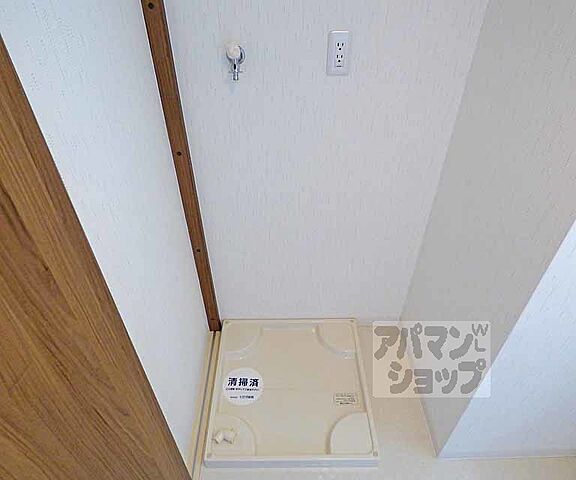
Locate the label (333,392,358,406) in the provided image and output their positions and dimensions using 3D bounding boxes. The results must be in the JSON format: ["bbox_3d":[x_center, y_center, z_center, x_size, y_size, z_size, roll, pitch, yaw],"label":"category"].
[{"bbox_3d":[0.242,0.665,1.446,0.108,0.004,0.061,0,37,0],"label":"label"}]

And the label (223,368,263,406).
[{"bbox_3d":[-0.192,0.630,1.495,0.176,0.004,0.176,0,37,0],"label":"label"}]

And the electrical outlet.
[{"bbox_3d":[0.153,-0.553,1.034,0.070,0.120,0.010,0,37,0],"label":"electrical outlet"}]

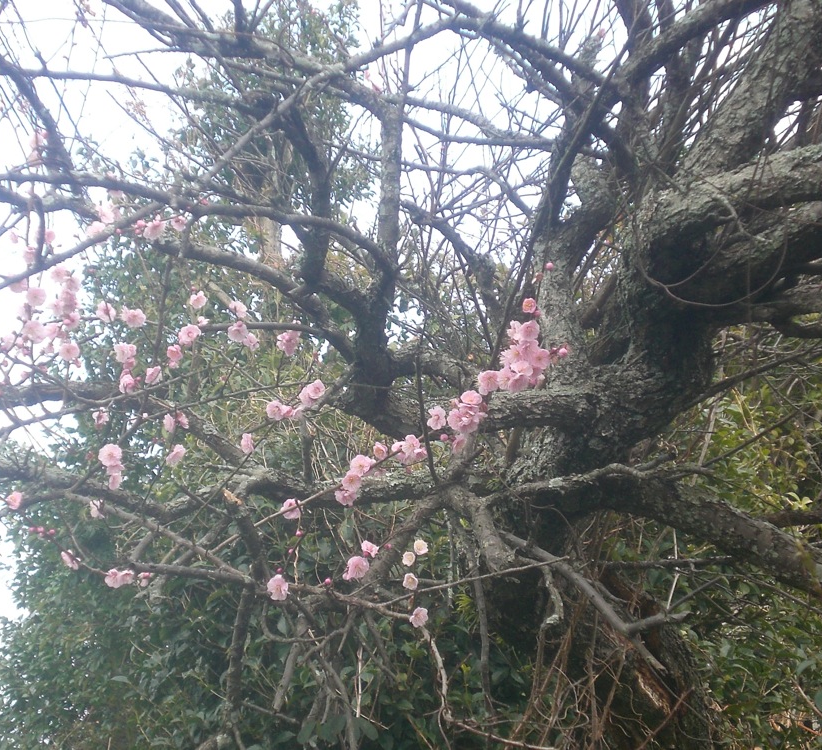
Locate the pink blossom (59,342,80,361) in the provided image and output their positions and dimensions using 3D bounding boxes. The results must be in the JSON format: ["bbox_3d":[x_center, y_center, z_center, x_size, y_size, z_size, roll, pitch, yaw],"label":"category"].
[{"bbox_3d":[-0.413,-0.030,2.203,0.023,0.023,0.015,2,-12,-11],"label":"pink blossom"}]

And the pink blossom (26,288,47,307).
[{"bbox_3d":[-0.535,-0.111,2.600,0.030,0.024,0.020,0,6,0],"label":"pink blossom"}]

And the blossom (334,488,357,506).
[{"bbox_3d":[-0.086,0.162,2.400,0.030,0.022,0.022,0,17,0],"label":"blossom"}]

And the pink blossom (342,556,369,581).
[{"bbox_3d":[-0.067,0.233,2.203,0.033,0.030,0.020,2,-12,-11],"label":"pink blossom"}]

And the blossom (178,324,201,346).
[{"bbox_3d":[-0.298,-0.053,2.450,0.031,0.028,0.020,1,0,-6],"label":"blossom"}]

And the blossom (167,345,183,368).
[{"bbox_3d":[-0.324,-0.025,2.500,0.021,0.032,0.022,-2,0,11],"label":"blossom"}]

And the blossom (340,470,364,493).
[{"bbox_3d":[-0.071,0.126,2.150,0.025,0.025,0.016,0,-6,0],"label":"blossom"}]

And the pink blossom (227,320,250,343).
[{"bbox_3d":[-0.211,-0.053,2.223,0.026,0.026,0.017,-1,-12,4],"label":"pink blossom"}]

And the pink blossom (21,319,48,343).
[{"bbox_3d":[-0.439,-0.052,2.123,0.029,0.027,0.018,3,-12,-12],"label":"pink blossom"}]

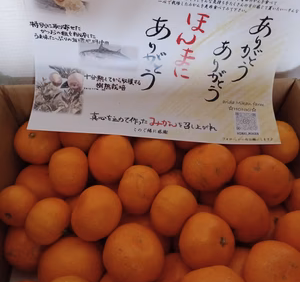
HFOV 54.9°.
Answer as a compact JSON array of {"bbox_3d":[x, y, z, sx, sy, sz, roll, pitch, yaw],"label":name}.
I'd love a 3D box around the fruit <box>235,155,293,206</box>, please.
[{"bbox_3d":[0.135,0.047,0.346,0.067,0.058,0.067,-9,59,5],"label":"fruit"}]

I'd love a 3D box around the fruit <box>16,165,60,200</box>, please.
[{"bbox_3d":[-0.139,0.061,0.368,0.056,0.059,0.059,-2,54,-4],"label":"fruit"}]

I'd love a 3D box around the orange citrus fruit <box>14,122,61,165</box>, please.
[{"bbox_3d":[-0.148,0.002,0.381,0.057,0.056,0.056,-2,54,-4],"label":"orange citrus fruit"}]

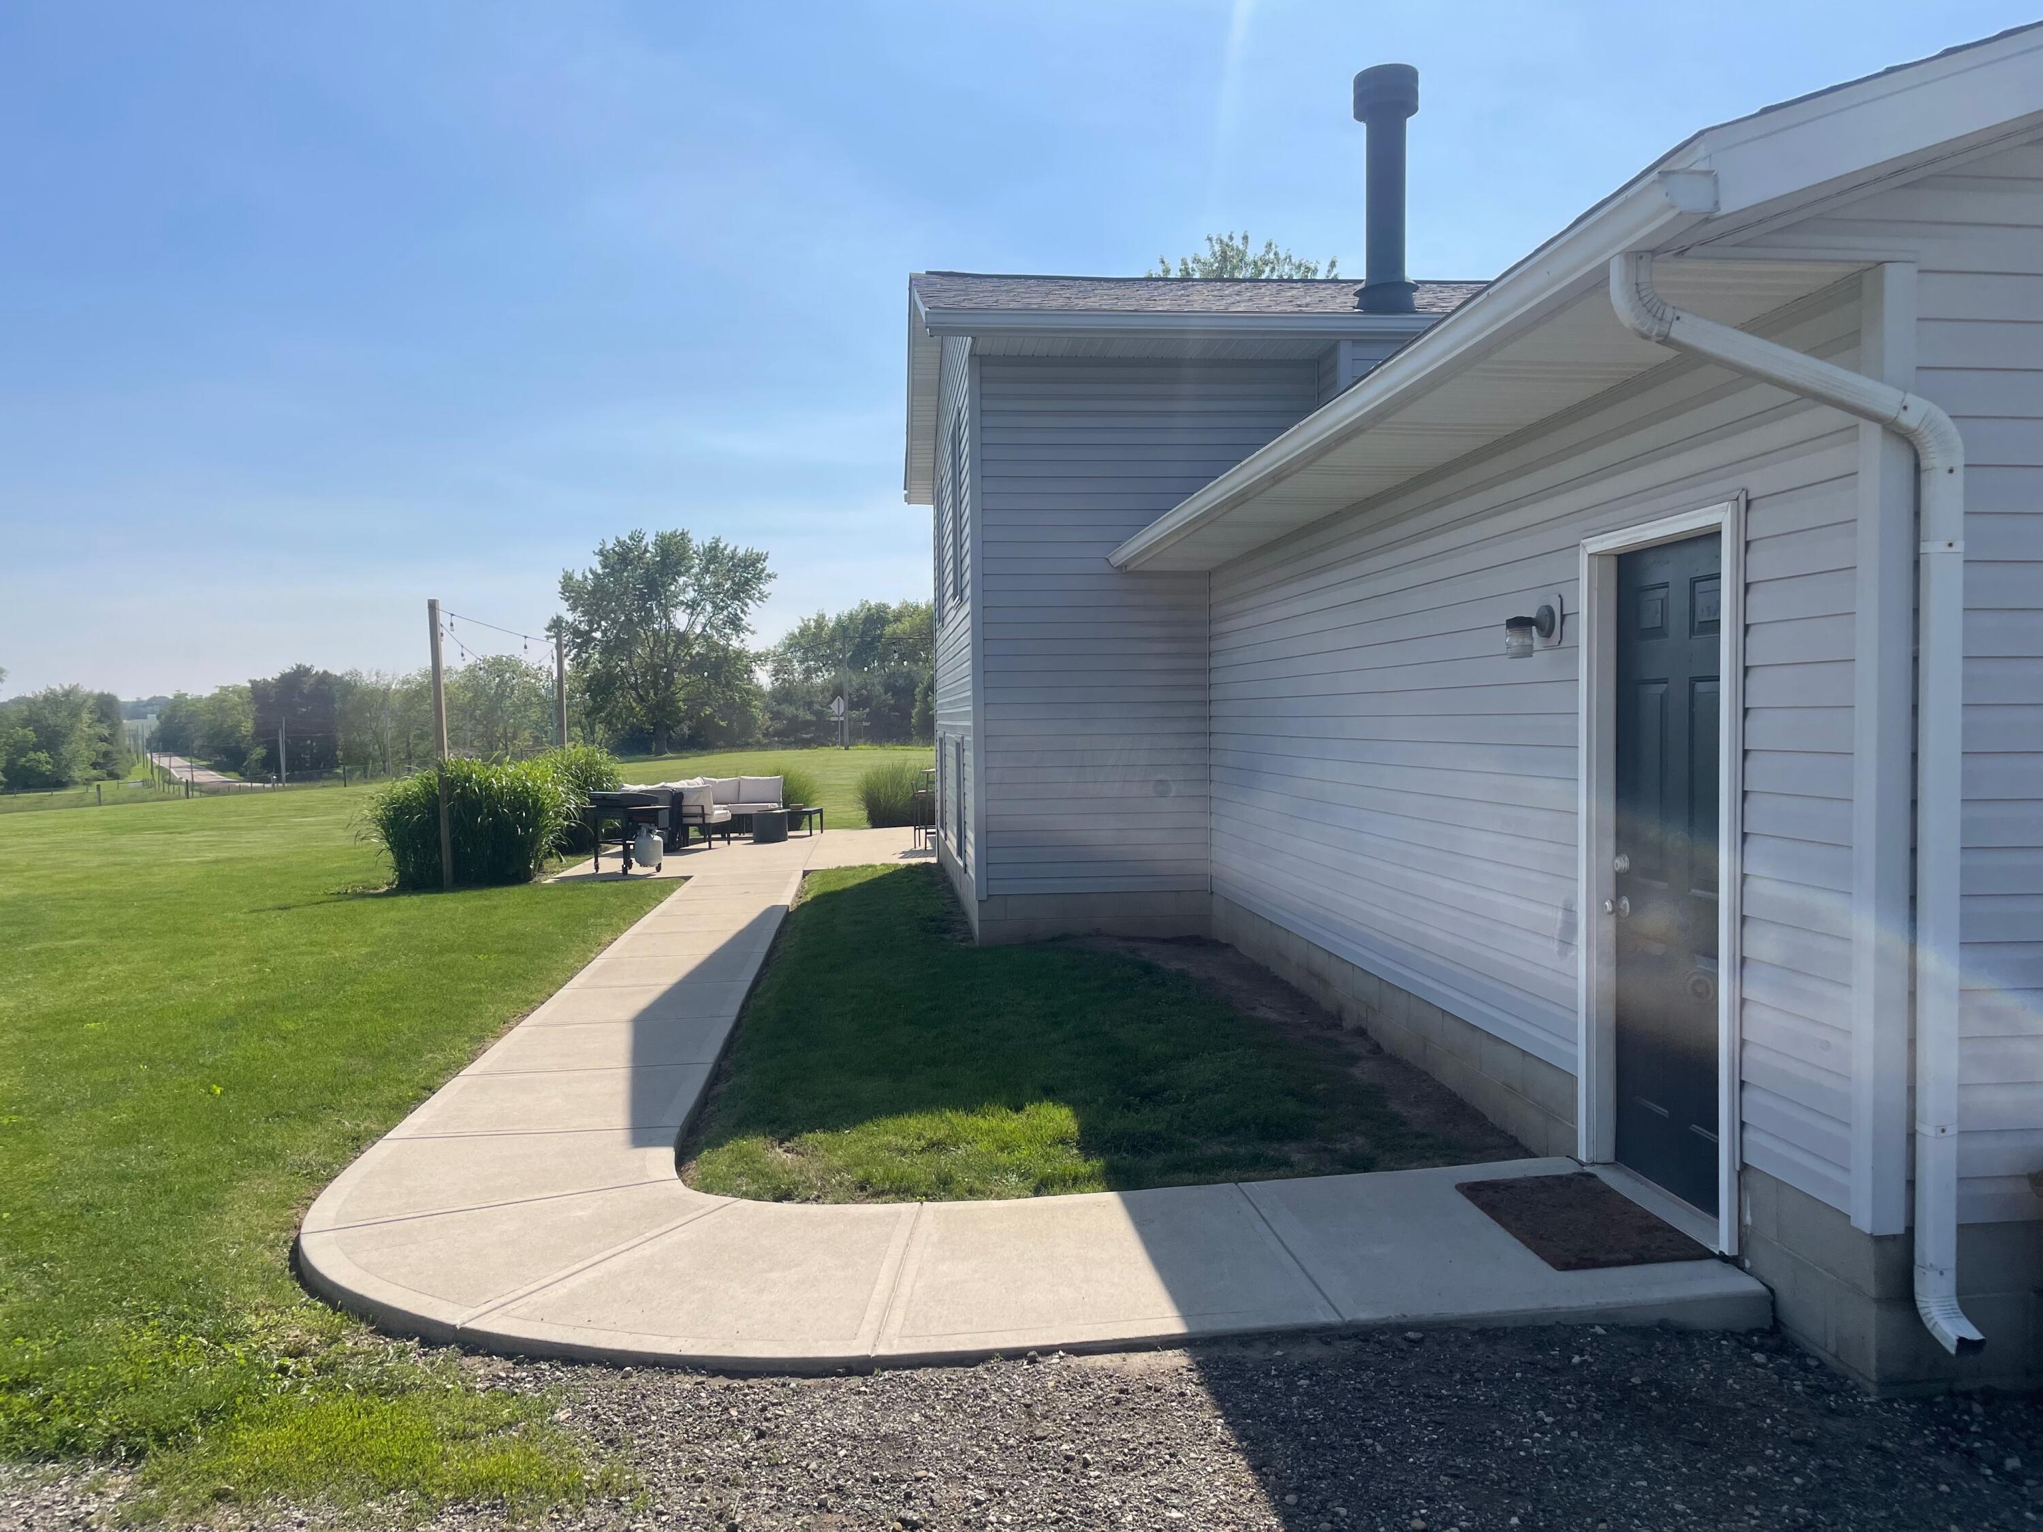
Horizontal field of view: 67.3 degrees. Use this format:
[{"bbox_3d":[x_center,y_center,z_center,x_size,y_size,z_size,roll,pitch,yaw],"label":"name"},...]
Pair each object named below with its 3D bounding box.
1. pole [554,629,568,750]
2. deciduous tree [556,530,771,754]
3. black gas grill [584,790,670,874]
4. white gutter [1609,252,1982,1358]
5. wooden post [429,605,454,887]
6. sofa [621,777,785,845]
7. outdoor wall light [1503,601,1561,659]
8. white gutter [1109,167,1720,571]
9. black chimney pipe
[{"bbox_3d":[-6.188,-0.385,20.795,0.095,2.880,0.095,-2,2,-6],"label":"pole"},{"bbox_3d":[-18.775,-6.490,80.403,11.200,11.810,11.200,-1,2,-6],"label":"deciduous tree"},{"bbox_3d":[-4.075,0.690,15.957,0.850,0.840,0.480,1,2,38],"label":"black gas grill"},{"bbox_3d":[1.769,0.089,3.522,0.875,2.525,0.170,-1,2,-6],"label":"white gutter"},{"bbox_3d":[-5.675,-0.210,15.020,0.090,2.847,0.090,-2,2,-5],"label":"wooden post"},{"bbox_3d":[-4.248,0.594,20.209,2.000,0.780,2.500,-1,2,-17],"label":"sofa"},{"bbox_3d":[1.783,-0.467,5.367,0.185,0.195,0.125,-1,2,-6],"label":"outdoor wall light"},{"bbox_3d":[1.053,-1.330,7.030,0.130,0.105,7.580,-1,2,-6],"label":"white gutter"},{"bbox_3d":[2.539,-3.977,10.686,0.462,1.740,0.462,-1,2,-6],"label":"black chimney pipe"}]

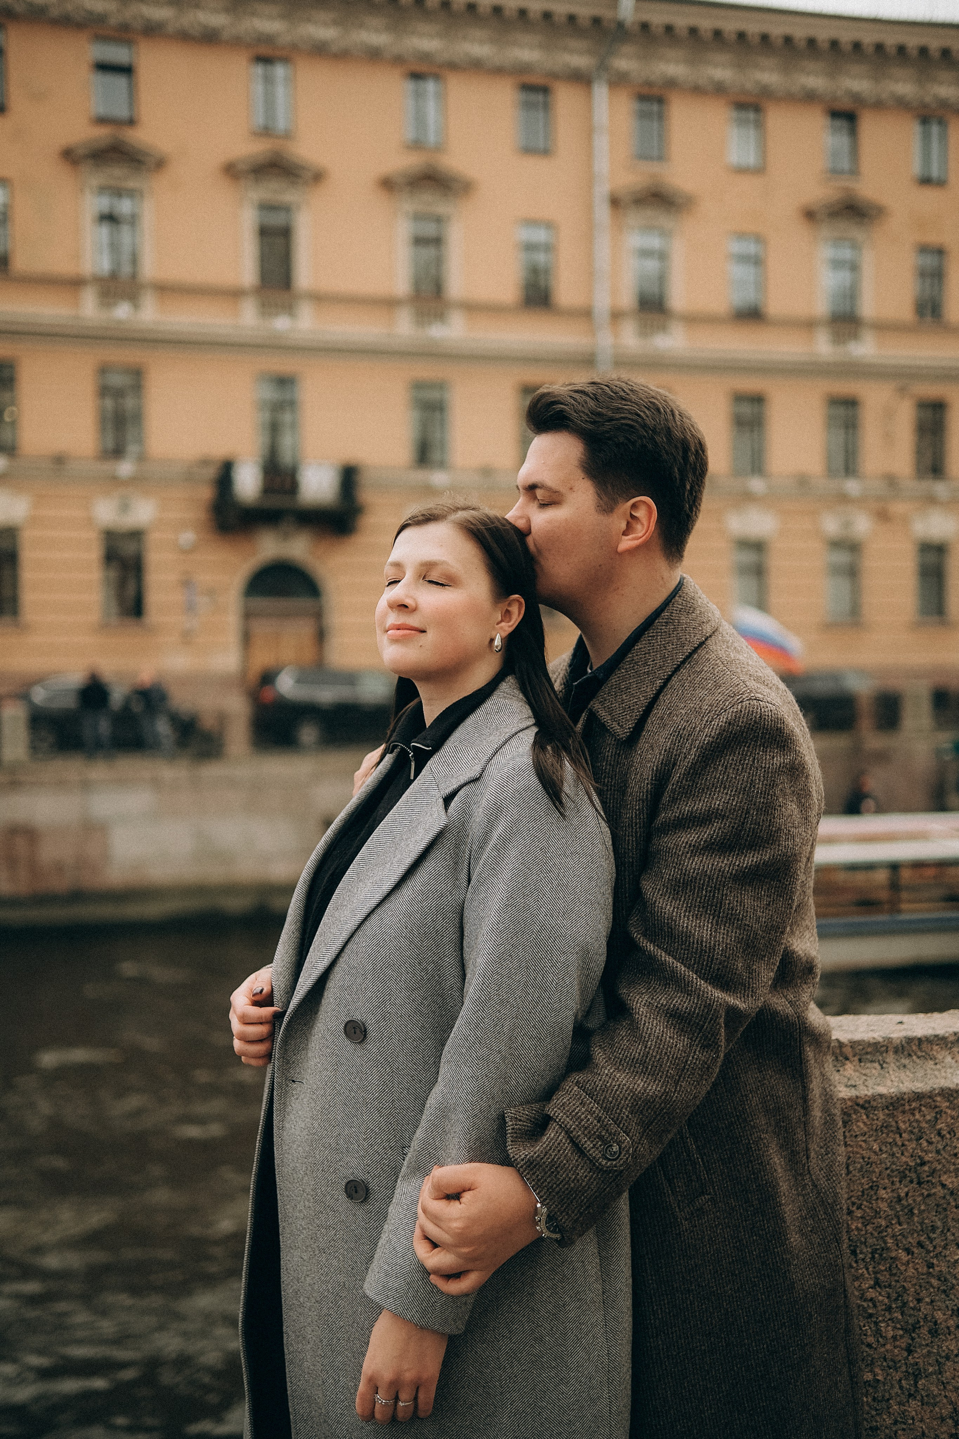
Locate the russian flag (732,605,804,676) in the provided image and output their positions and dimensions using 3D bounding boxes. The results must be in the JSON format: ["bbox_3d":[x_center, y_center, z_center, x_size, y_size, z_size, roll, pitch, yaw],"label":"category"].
[{"bbox_3d":[5.196,-1.428,36.000,1.300,1.220,0.300,-1,1,0],"label":"russian flag"}]

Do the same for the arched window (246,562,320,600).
[{"bbox_3d":[-4.952,-3.475,50.000,1.950,0.950,0.200,-1,1,-19],"label":"arched window"}]

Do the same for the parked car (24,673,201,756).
[{"bbox_3d":[-7.426,-0.153,41.300,4.350,1.620,1.820,-1,1,-19],"label":"parked car"}]

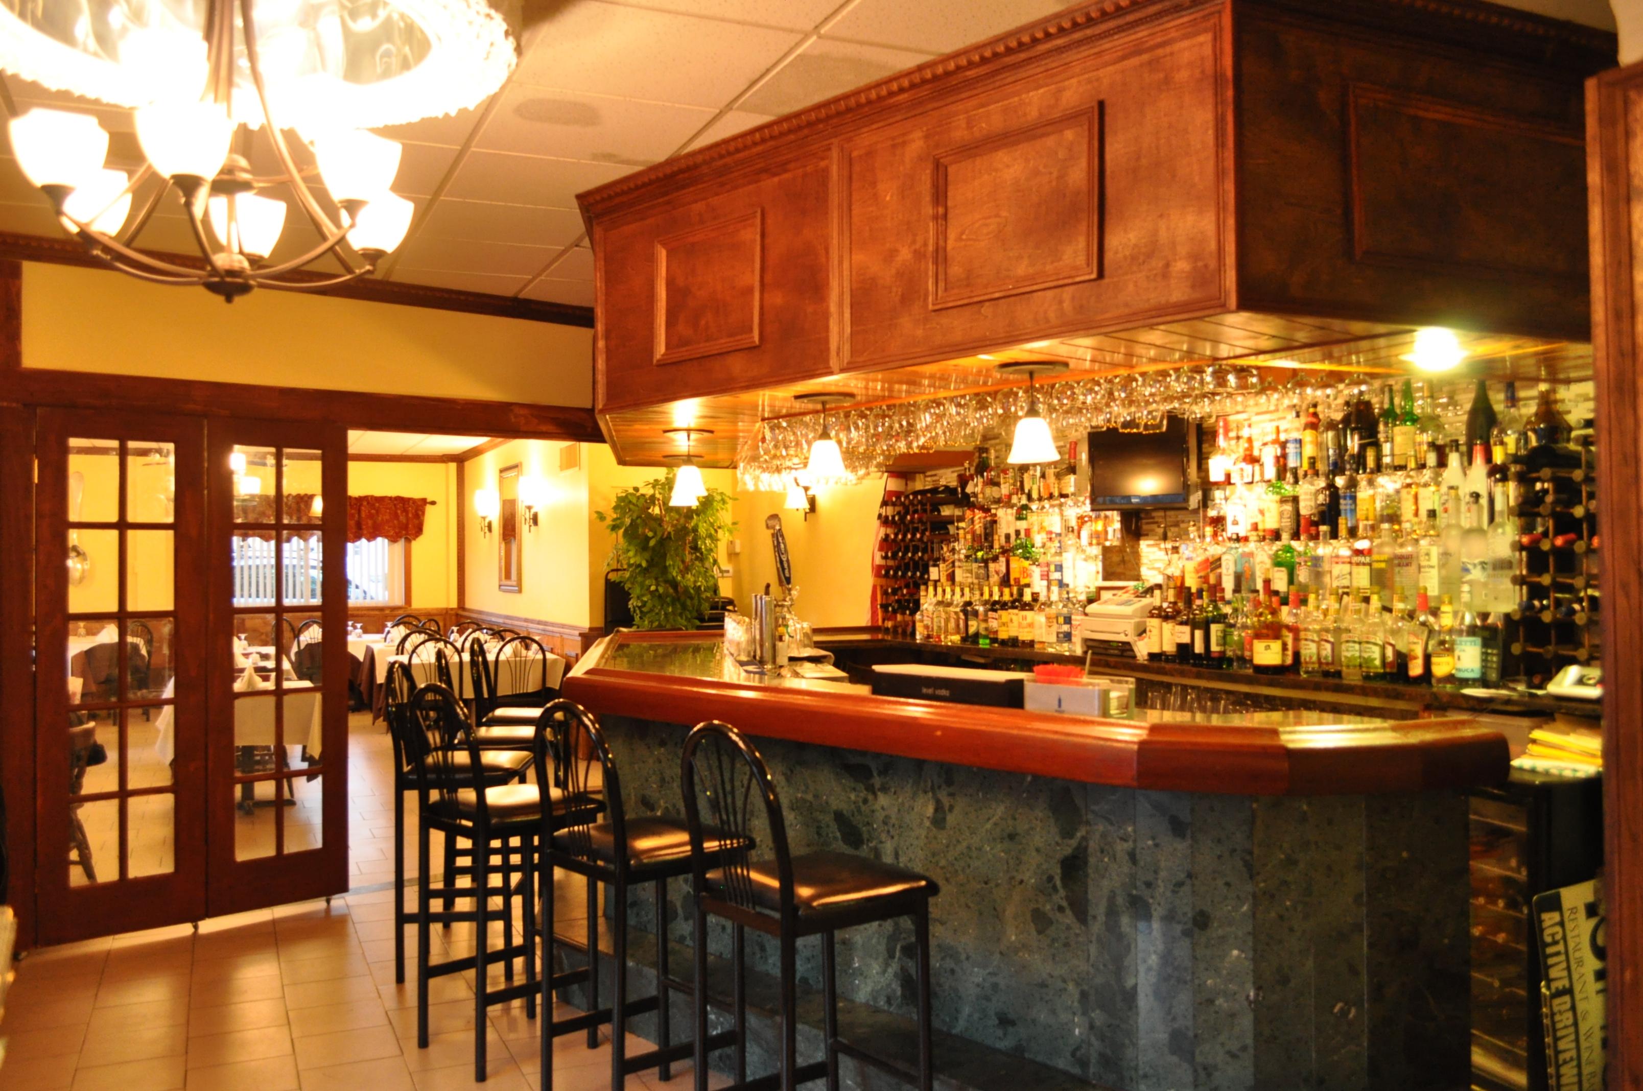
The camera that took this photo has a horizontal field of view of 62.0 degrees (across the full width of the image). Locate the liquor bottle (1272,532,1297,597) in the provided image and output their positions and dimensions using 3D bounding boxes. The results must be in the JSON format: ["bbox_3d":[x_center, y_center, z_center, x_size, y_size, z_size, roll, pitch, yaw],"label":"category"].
[{"bbox_3d":[1.680,0.078,4.962,0.085,0.258,0.085,-1,-1,40],"label":"liquor bottle"}]

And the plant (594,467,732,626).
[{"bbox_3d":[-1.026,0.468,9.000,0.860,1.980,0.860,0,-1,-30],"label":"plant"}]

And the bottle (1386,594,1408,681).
[{"bbox_3d":[1.899,0.292,4.500,0.086,0.310,0.086,0,-1,-38],"label":"bottle"}]

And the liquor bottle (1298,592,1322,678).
[{"bbox_3d":[1.695,0.302,4.720,0.086,0.313,0.086,0,-1,-38],"label":"liquor bottle"}]

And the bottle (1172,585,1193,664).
[{"bbox_3d":[1.374,0.304,5.207,0.075,0.295,0.075,-1,-1,20],"label":"bottle"}]

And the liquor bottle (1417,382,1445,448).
[{"bbox_3d":[2.127,-0.424,4.782,0.090,0.310,0.100,0,-1,-41],"label":"liquor bottle"}]

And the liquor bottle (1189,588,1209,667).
[{"bbox_3d":[1.433,0.310,5.191,0.074,0.294,0.074,-1,-1,28],"label":"liquor bottle"}]

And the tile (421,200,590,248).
[{"bbox_3d":[-1.167,-1.204,5.115,0.605,0.018,0.605,0,-1,-24],"label":"tile"}]

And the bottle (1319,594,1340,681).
[{"bbox_3d":[1.688,0.288,4.551,0.075,0.299,0.085,0,-1,-41],"label":"bottle"}]

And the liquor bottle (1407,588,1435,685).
[{"bbox_3d":[1.922,0.292,4.380,0.086,0.316,0.086,0,-1,-38],"label":"liquor bottle"}]

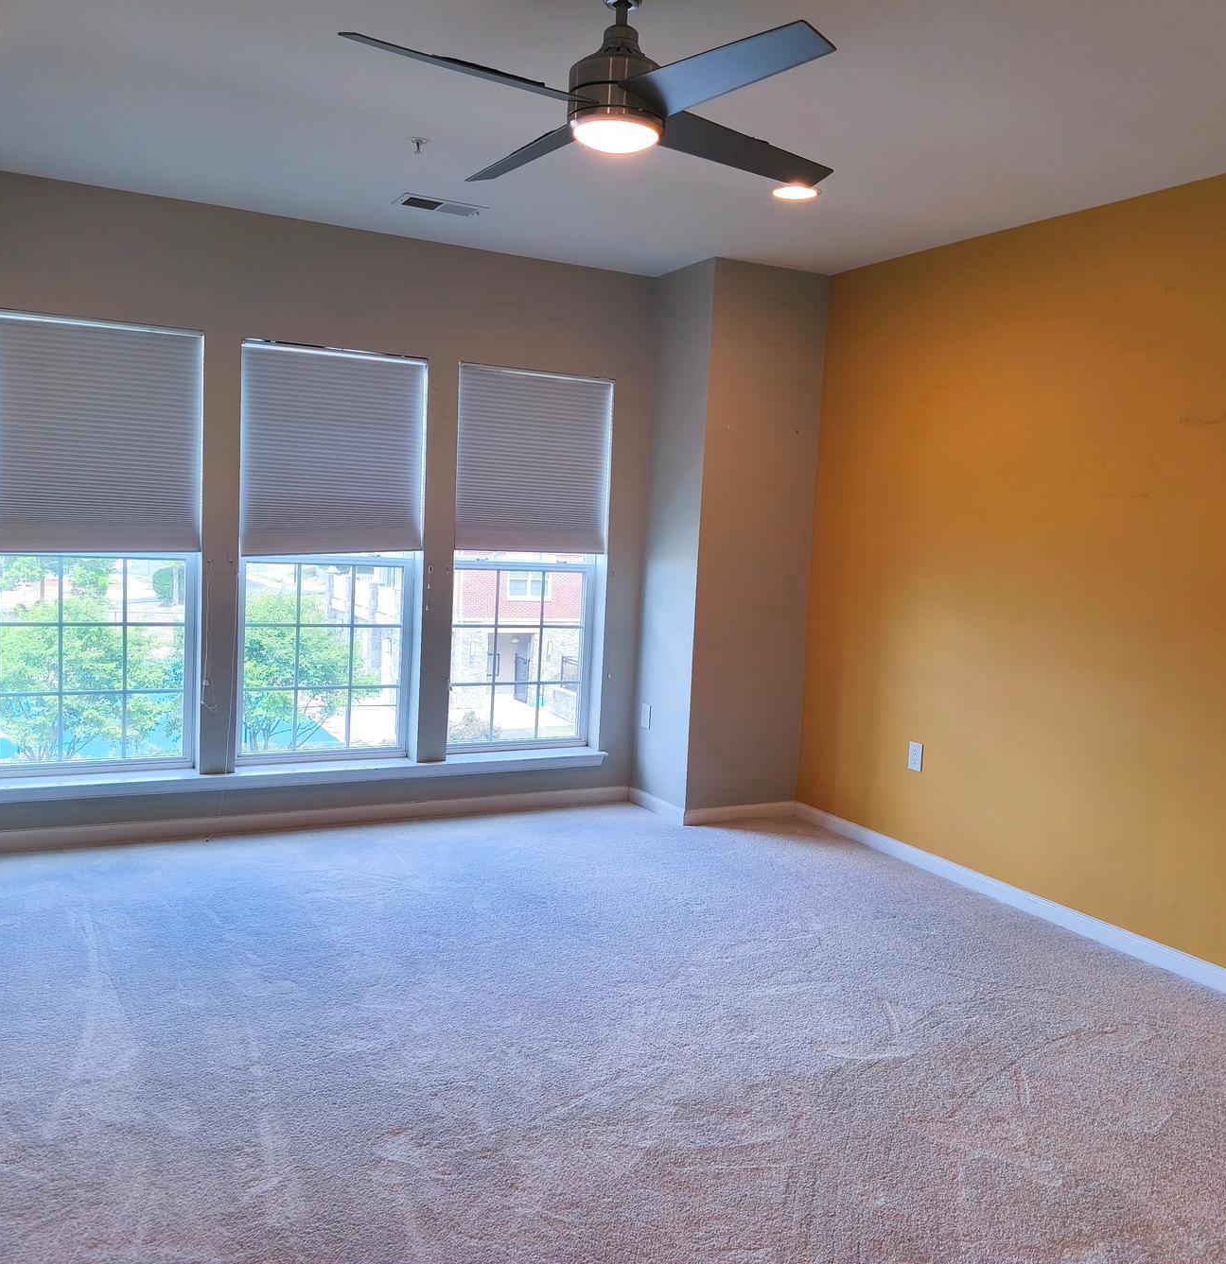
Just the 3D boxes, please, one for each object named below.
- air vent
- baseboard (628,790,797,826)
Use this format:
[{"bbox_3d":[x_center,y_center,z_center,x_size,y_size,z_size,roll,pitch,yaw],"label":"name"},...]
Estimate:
[{"bbox_3d":[-0.688,-1.694,4.490,0.342,0.020,0.185,0,6,-28],"label":"air vent"},{"bbox_3d":[0.509,0.869,5.778,0.684,0.085,0.572,0,6,-28],"label":"baseboard"}]

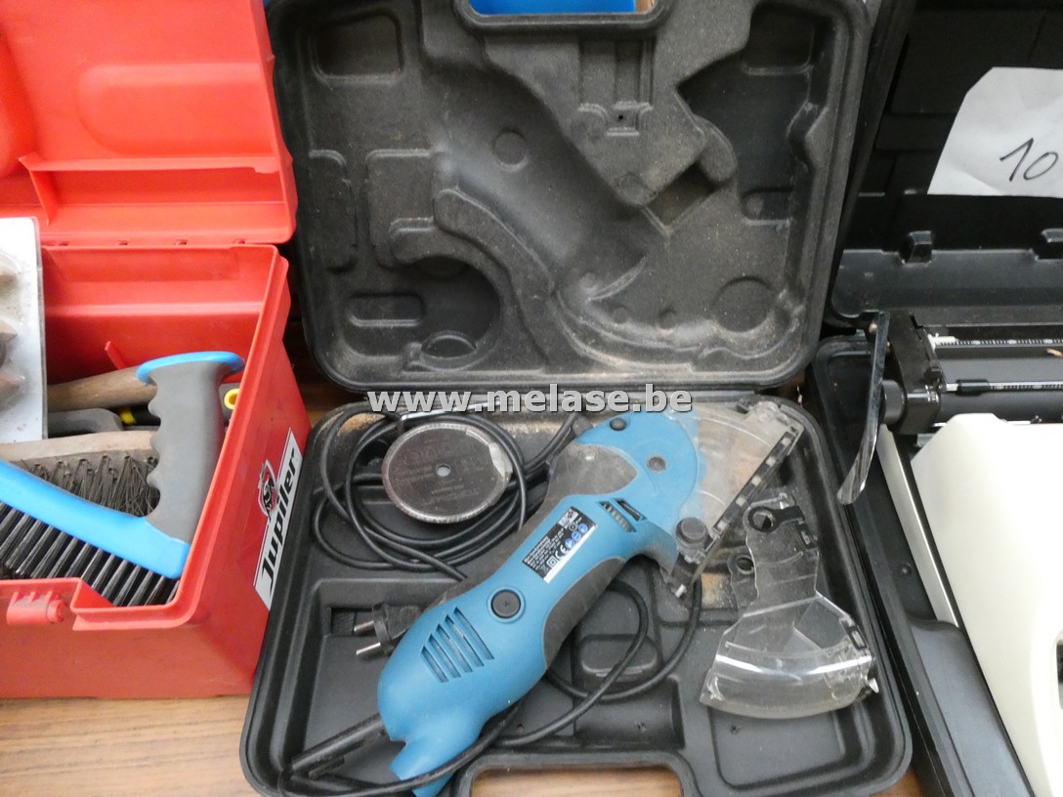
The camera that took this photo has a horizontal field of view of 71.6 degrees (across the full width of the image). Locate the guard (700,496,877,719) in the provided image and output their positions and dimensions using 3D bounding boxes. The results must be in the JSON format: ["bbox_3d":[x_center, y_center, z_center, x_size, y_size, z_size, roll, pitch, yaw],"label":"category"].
[{"bbox_3d":[0.135,0.124,0.433,0.092,0.055,0.114,-9,52,-6],"label":"guard"}]

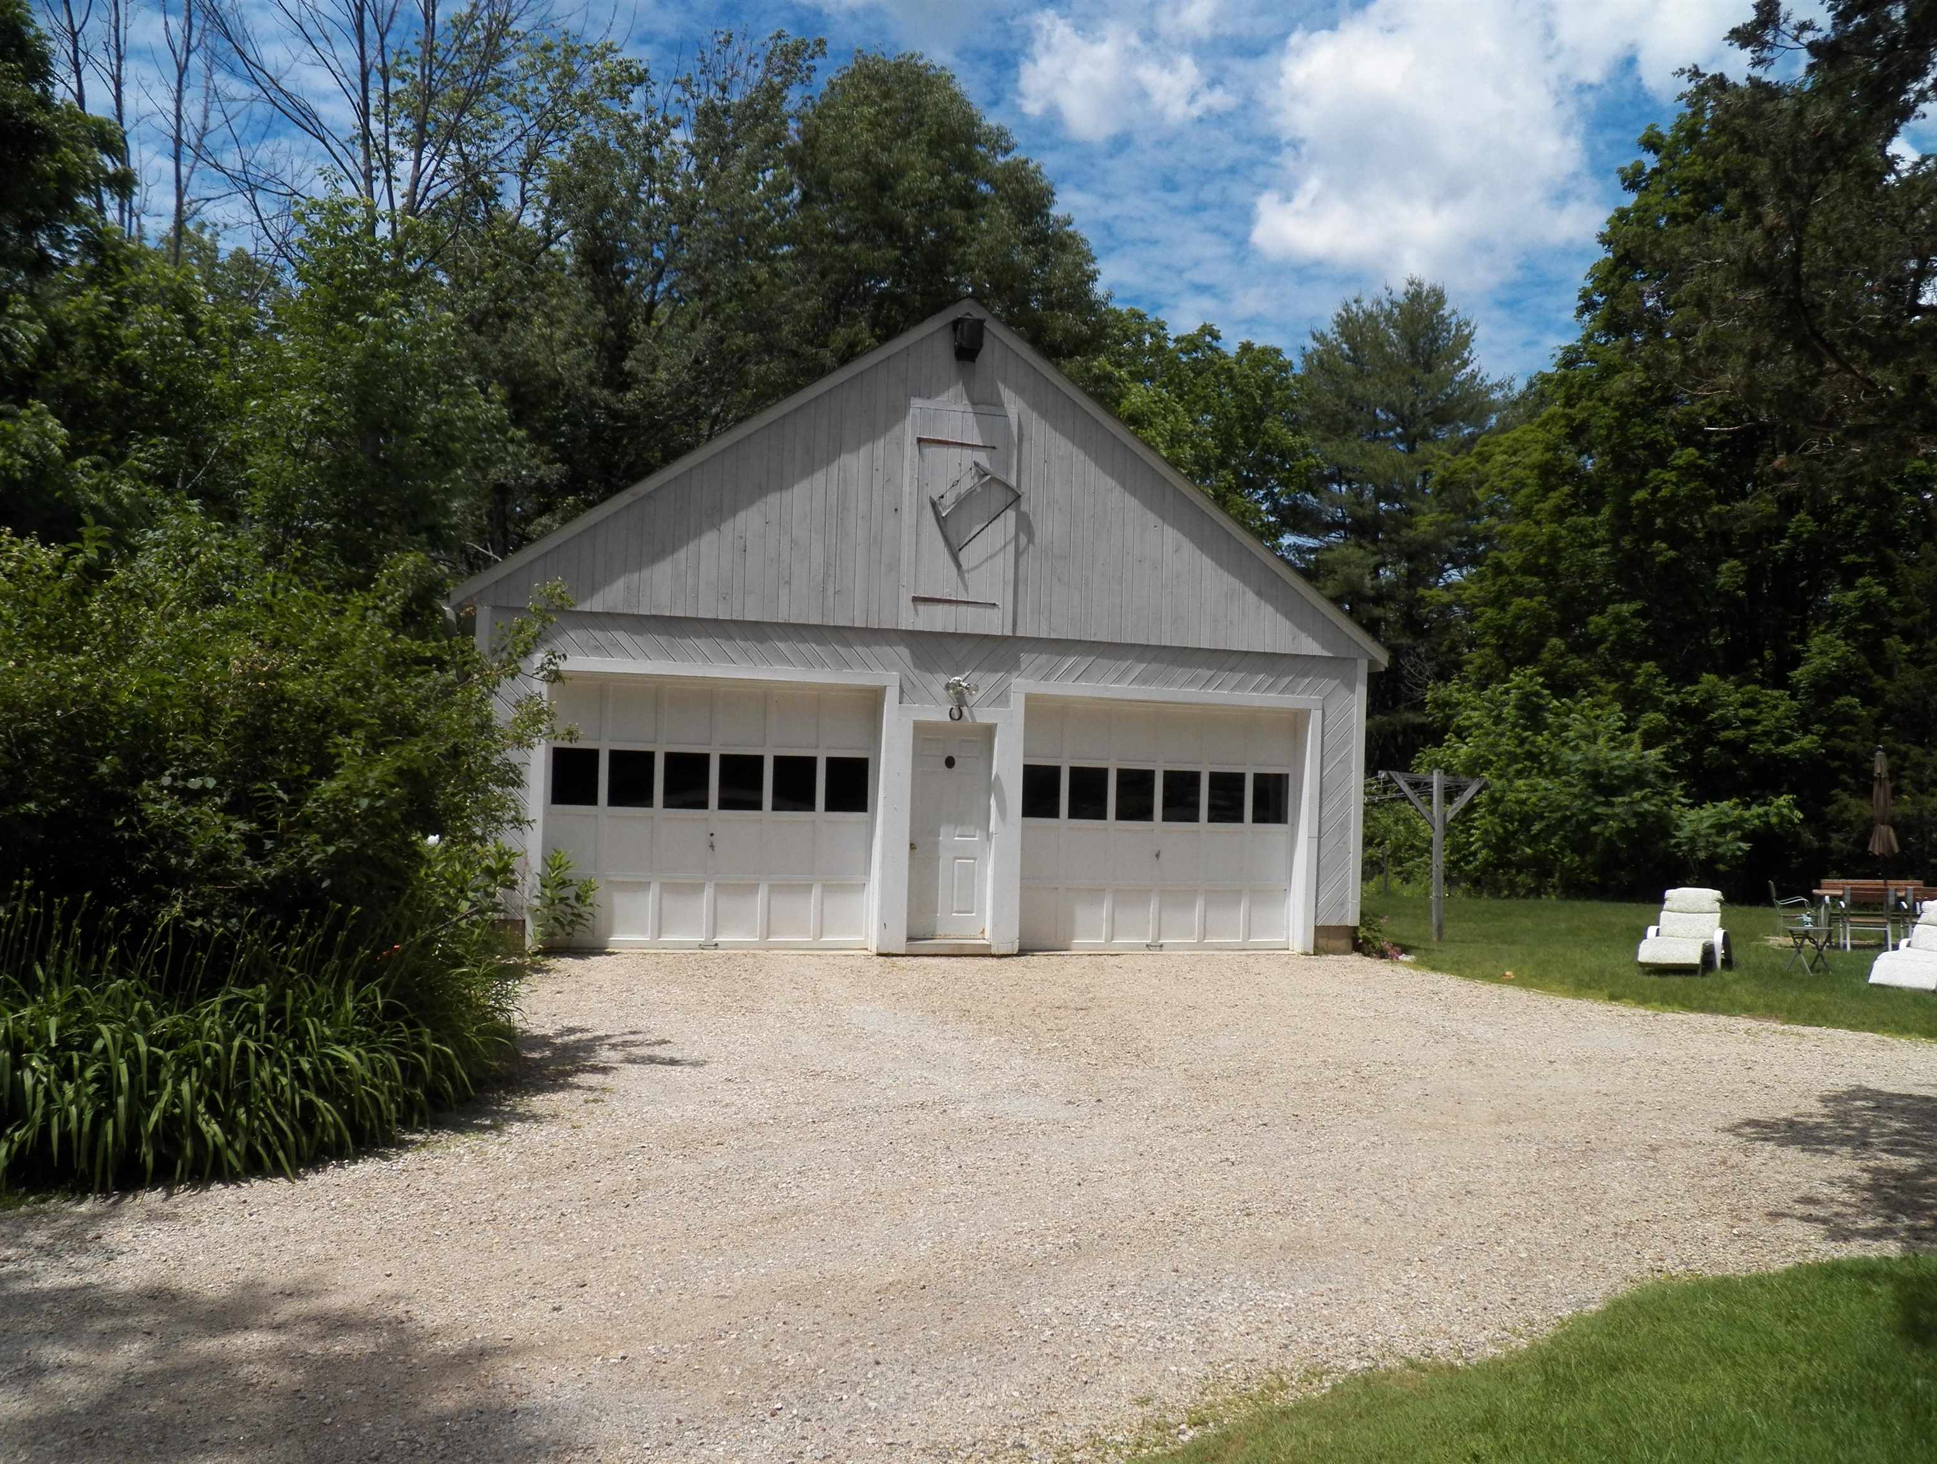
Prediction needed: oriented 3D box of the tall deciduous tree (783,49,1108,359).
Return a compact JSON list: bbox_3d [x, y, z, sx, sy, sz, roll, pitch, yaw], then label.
[{"bbox_3d":[-0.801,-5.525,31.150,7.500,16.020,7.500,2,-2,-2],"label":"tall deciduous tree"}]

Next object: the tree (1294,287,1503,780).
[{"bbox_3d":[9.747,-3.711,35.855,5.800,13.370,5.800,2,-2,15],"label":"tree"}]

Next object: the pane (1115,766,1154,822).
[{"bbox_3d":[1.637,0.622,15.426,0.404,0.511,0.030,2,-2,-16],"label":"pane"}]

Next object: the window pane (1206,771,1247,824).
[{"bbox_3d":[2.575,0.656,15.702,0.404,0.511,0.030,2,-2,-16],"label":"window pane"}]

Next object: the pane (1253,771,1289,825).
[{"bbox_3d":[3.035,0.673,15.838,0.404,0.511,0.030,2,-2,-16],"label":"pane"}]

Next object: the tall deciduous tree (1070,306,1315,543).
[{"bbox_3d":[4.109,-2.862,30.835,6.300,11.020,6.300,2,-2,7],"label":"tall deciduous tree"}]

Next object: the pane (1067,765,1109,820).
[{"bbox_3d":[1.168,0.602,15.288,0.404,0.511,0.030,2,-2,-16],"label":"pane"}]

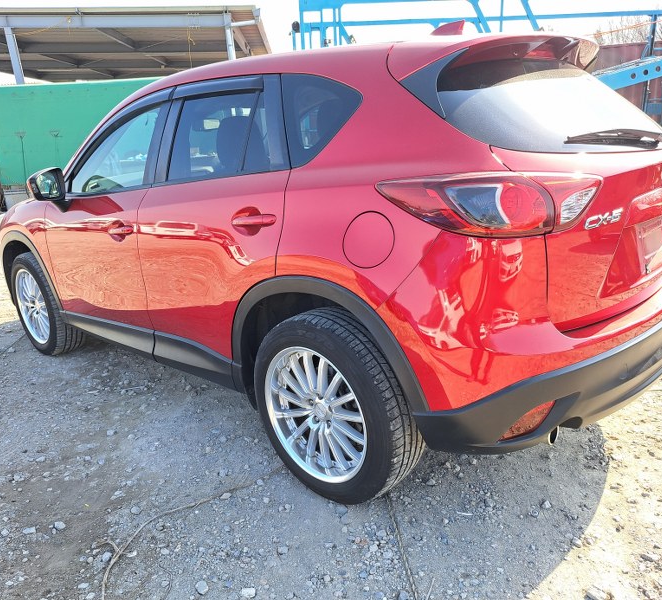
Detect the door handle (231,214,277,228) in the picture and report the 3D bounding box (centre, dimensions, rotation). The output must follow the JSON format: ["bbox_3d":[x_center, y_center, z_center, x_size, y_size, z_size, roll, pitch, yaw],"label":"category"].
[{"bbox_3d":[-0.273,-0.282,1.982,0.235,0.045,0.045,11,21,41],"label":"door handle"}]

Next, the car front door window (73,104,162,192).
[{"bbox_3d":[-1.135,-0.765,2.906,0.817,0.439,0.050,11,0,41],"label":"car front door window"}]

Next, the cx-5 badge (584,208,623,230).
[{"bbox_3d":[0.799,-0.233,1.627,0.165,0.035,0.010,-12,17,-28],"label":"cx-5 badge"}]

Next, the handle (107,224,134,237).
[{"bbox_3d":[-1.007,-0.337,2.670,0.235,0.045,0.045,11,21,41],"label":"handle"}]

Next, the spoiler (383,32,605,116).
[{"bbox_3d":[0.724,-0.859,2.108,0.350,0.270,1.240,11,21,41],"label":"spoiler"}]

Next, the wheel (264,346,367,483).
[{"bbox_3d":[0.001,0.396,2.080,0.518,0.518,0.200,11,21,41],"label":"wheel"}]

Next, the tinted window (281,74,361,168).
[{"bbox_3d":[-0.049,-0.623,1.912,0.381,0.352,0.050,8,-2,37],"label":"tinted window"}]

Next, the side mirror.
[{"bbox_3d":[-1.517,-0.624,2.965,0.140,0.185,0.200,11,21,41],"label":"side mirror"}]

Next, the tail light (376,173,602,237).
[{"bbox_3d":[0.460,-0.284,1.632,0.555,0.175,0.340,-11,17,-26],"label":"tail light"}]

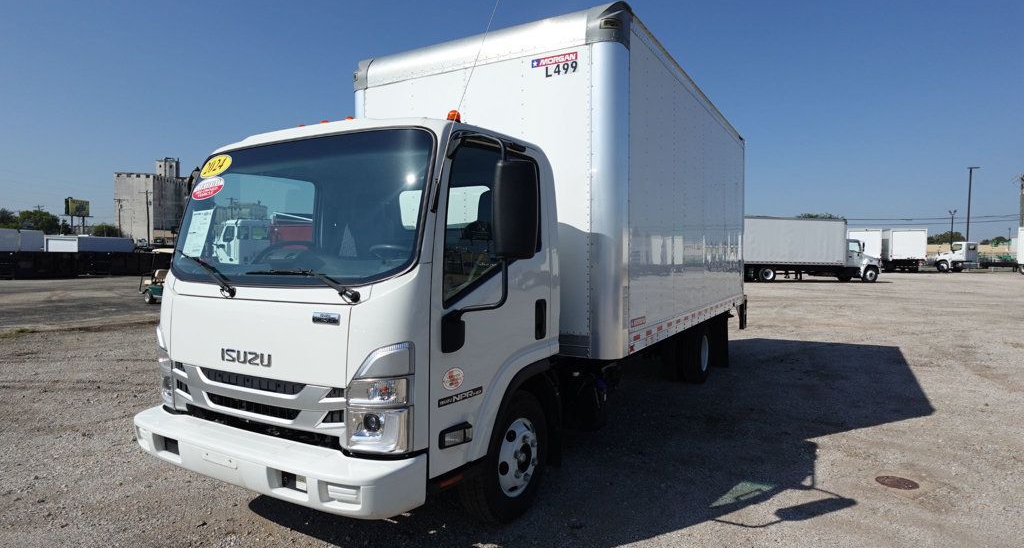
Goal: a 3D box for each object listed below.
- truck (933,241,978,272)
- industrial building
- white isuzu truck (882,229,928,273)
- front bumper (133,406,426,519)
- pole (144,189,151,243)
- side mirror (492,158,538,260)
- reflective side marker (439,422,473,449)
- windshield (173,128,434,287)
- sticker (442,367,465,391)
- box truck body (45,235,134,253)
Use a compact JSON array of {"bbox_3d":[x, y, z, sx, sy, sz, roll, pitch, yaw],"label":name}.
[{"bbox_3d":[41.222,-1.569,52.800,2.250,2.720,2.750,-1,2,-24],"label":"truck"},{"bbox_3d":[-117.196,-21.280,185.141,10.800,34.000,22.000,0,2,-8],"label":"industrial building"},{"bbox_3d":[33.100,-1.940,48.700,2.450,3.400,7.500,1,2,25],"label":"white isuzu truck"},{"bbox_3d":[-1.290,0.880,2.815,1.930,0.215,0.325,1,2,30],"label":"front bumper"},{"bbox_3d":[-63.900,-9.650,100.000,0.400,10.200,0.400,0,2,0],"label":"pole"},{"bbox_3d":[0.015,-0.276,2.456,0.190,0.425,0.100,0,2,13],"label":"side mirror"},{"bbox_3d":[-0.255,0.727,2.569,0.050,0.082,0.205,1,2,30],"label":"reflective side marker"},{"bbox_3d":[-1.246,-0.339,3.071,1.930,0.868,0.140,1,-15,31],"label":"windshield"},{"bbox_3d":[-0.280,0.505,2.732,0.010,0.113,0.155,1,2,31],"label":"sticker"},{"bbox_3d":[-33.850,-1.810,45.900,2.480,2.200,6.300,0,2,-1],"label":"box truck body"}]

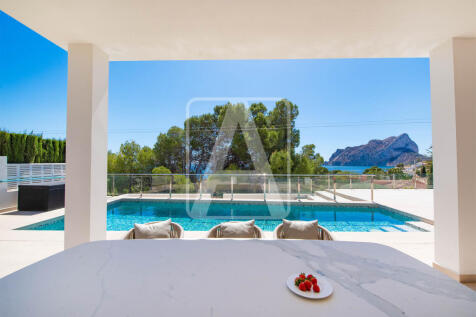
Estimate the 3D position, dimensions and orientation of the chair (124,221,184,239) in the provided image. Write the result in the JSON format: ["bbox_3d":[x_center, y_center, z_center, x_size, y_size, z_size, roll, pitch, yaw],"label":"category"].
[{"bbox_3d":[-0.785,1.011,1.732,0.570,0.770,0.580,0,-1,2],"label":"chair"}]

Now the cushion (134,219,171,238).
[{"bbox_3d":[-0.817,0.765,1.902,0.360,0.350,0.140,0,-16,2],"label":"cushion"}]

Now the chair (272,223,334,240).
[{"bbox_3d":[0.585,1.005,1.699,0.570,0.780,0.580,0,-2,5],"label":"chair"}]

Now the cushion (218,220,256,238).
[{"bbox_3d":[-0.005,0.765,1.902,0.360,0.350,0.140,0,-16,2],"label":"cushion"}]

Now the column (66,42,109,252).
[{"bbox_3d":[-1.931,0.003,2.556,0.297,2.825,0.297,0,-1,2],"label":"column"}]

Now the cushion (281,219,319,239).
[{"bbox_3d":[0.595,0.765,1.902,0.360,0.350,0.140,0,-16,2],"label":"cushion"}]

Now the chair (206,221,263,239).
[{"bbox_3d":[-0.030,1.011,1.732,0.570,0.770,0.580,0,-1,2],"label":"chair"}]

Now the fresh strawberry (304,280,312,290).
[{"bbox_3d":[0.331,0.594,0.928,0.034,0.034,0.037,0,-1,2],"label":"fresh strawberry"}]

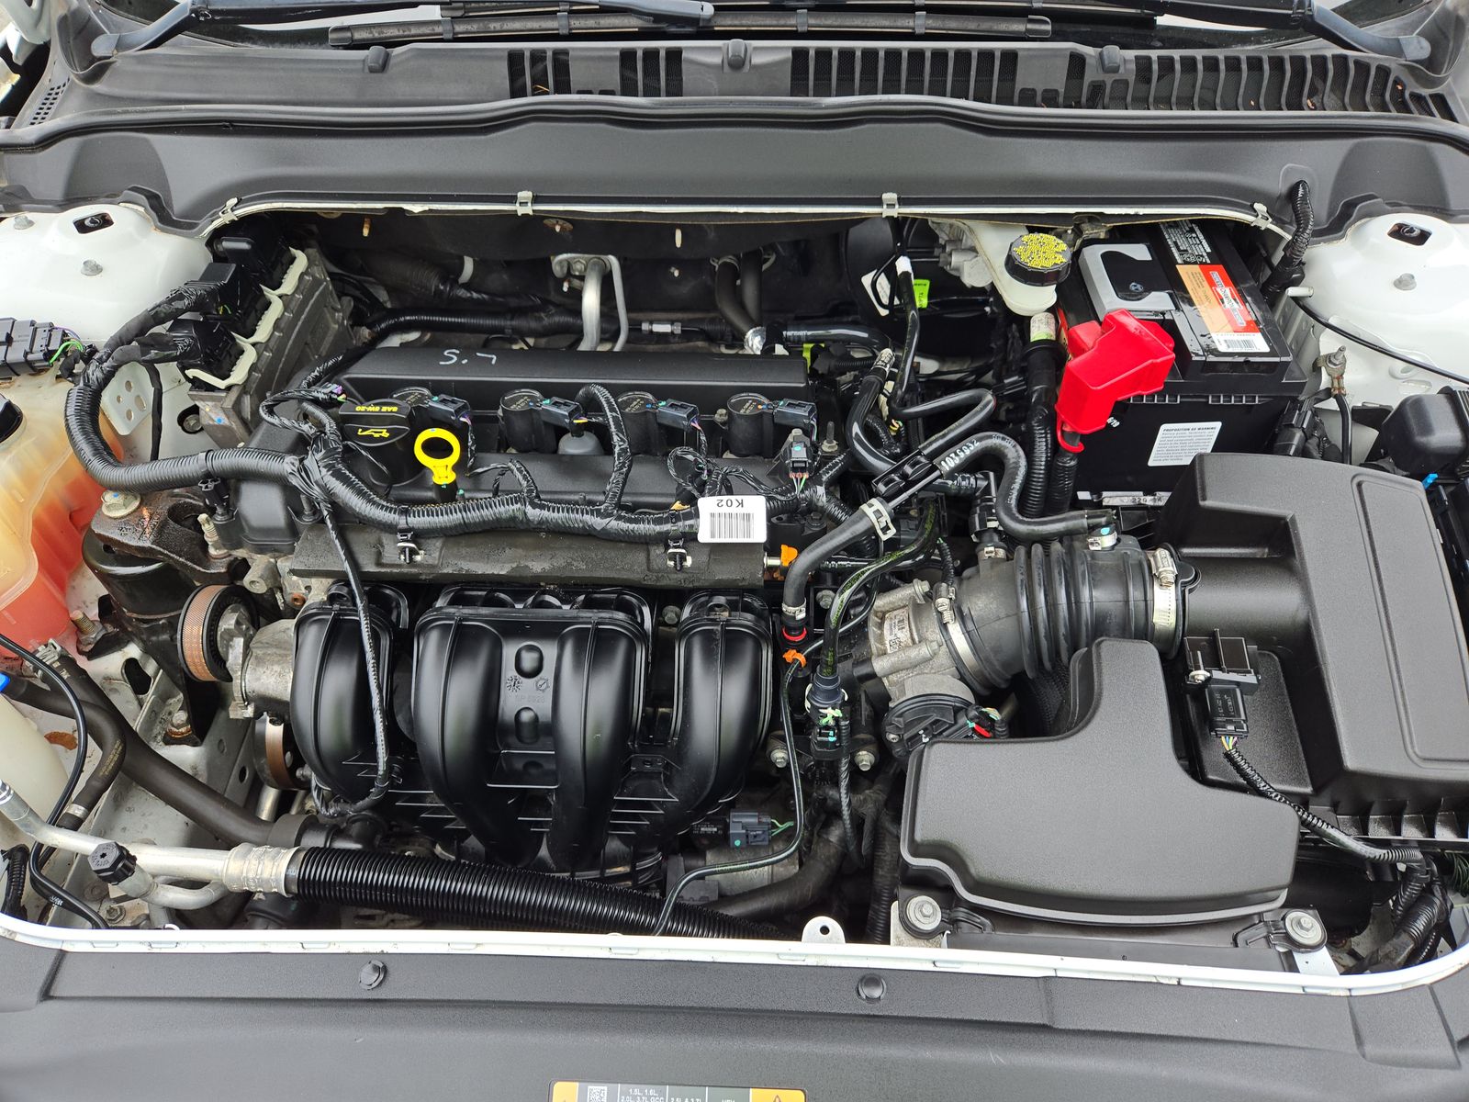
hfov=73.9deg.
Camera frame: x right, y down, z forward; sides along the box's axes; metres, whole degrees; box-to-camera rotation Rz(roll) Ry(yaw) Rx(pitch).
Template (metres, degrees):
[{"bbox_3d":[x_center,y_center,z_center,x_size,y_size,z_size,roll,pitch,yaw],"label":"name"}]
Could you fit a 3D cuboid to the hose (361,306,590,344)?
[{"bbox_3d":[-0.251,-0.219,0.937,0.213,0.036,0.036,1,46,1],"label":"hose"}]

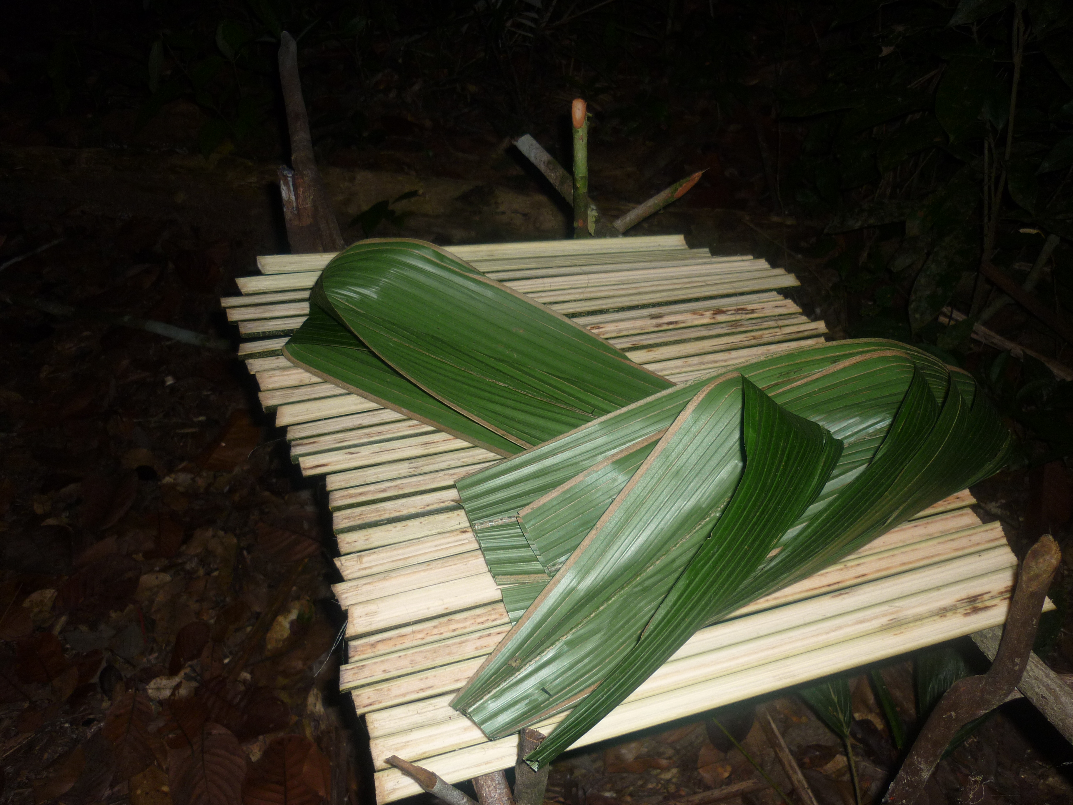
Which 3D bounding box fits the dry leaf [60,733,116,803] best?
[{"bbox_3d":[-0.708,0.577,1.610,0.073,0.020,0.130,7,36,5],"label":"dry leaf"}]

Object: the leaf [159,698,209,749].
[{"bbox_3d":[-0.581,0.528,1.689,0.069,0.020,0.113,-21,42,-30],"label":"leaf"}]

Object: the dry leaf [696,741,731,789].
[{"bbox_3d":[0.259,0.528,1.501,0.055,0.015,0.071,-12,42,-16],"label":"dry leaf"}]

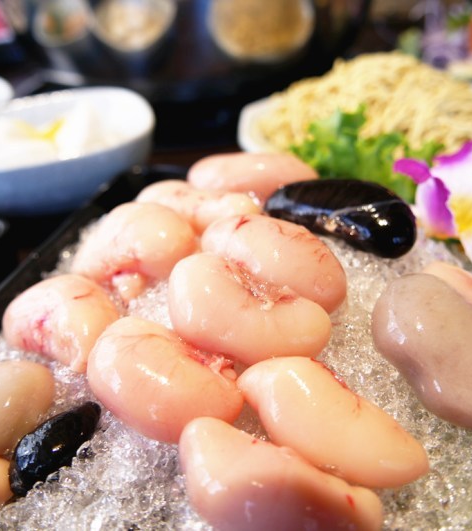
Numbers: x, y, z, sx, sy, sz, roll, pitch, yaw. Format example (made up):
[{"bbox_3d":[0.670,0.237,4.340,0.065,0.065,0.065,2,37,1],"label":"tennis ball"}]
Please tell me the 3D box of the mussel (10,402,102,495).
[{"bbox_3d":[-0.047,0.048,0.149,0.017,0.016,0.033,17,38,24],"label":"mussel"}]

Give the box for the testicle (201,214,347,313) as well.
[{"bbox_3d":[0.012,0.000,0.190,0.052,0.031,0.033,19,39,27],"label":"testicle"}]

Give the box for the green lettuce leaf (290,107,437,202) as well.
[{"bbox_3d":[0.051,-0.044,0.227,0.062,0.044,0.038,-1,34,0],"label":"green lettuce leaf"}]

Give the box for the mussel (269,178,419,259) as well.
[{"bbox_3d":[0.038,-0.017,0.209,0.056,0.024,0.027,16,37,23],"label":"mussel"}]

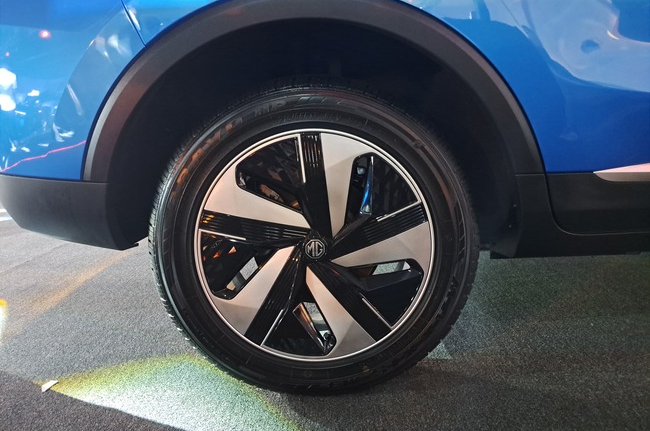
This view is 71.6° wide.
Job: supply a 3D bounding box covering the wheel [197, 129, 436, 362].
[{"bbox_3d":[-0.021,0.051,0.959,0.466,0.466,0.180,-1,11,-1],"label":"wheel"}]

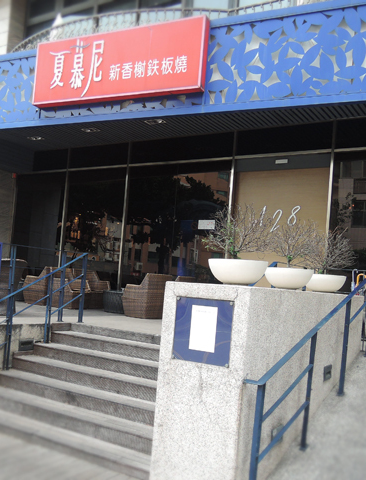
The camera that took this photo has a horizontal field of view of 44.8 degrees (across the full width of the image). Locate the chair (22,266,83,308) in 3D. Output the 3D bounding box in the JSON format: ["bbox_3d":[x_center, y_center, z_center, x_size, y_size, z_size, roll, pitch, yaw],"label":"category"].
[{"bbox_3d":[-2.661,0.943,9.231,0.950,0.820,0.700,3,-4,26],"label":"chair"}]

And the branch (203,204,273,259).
[{"bbox_3d":[0.465,-0.067,3.720,0.570,0.460,0.520,5,-4,0],"label":"branch"}]

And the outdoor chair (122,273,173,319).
[{"bbox_3d":[-0.681,1.038,8.401,0.680,0.820,0.660,1,-5,42],"label":"outdoor chair"}]

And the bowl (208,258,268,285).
[{"bbox_3d":[0.457,0.271,3.720,0.500,0.200,0.500,5,-4,0],"label":"bowl"}]

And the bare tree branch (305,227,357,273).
[{"bbox_3d":[1.881,0.114,5.620,0.640,0.580,0.600,5,-4,0],"label":"bare tree branch"}]

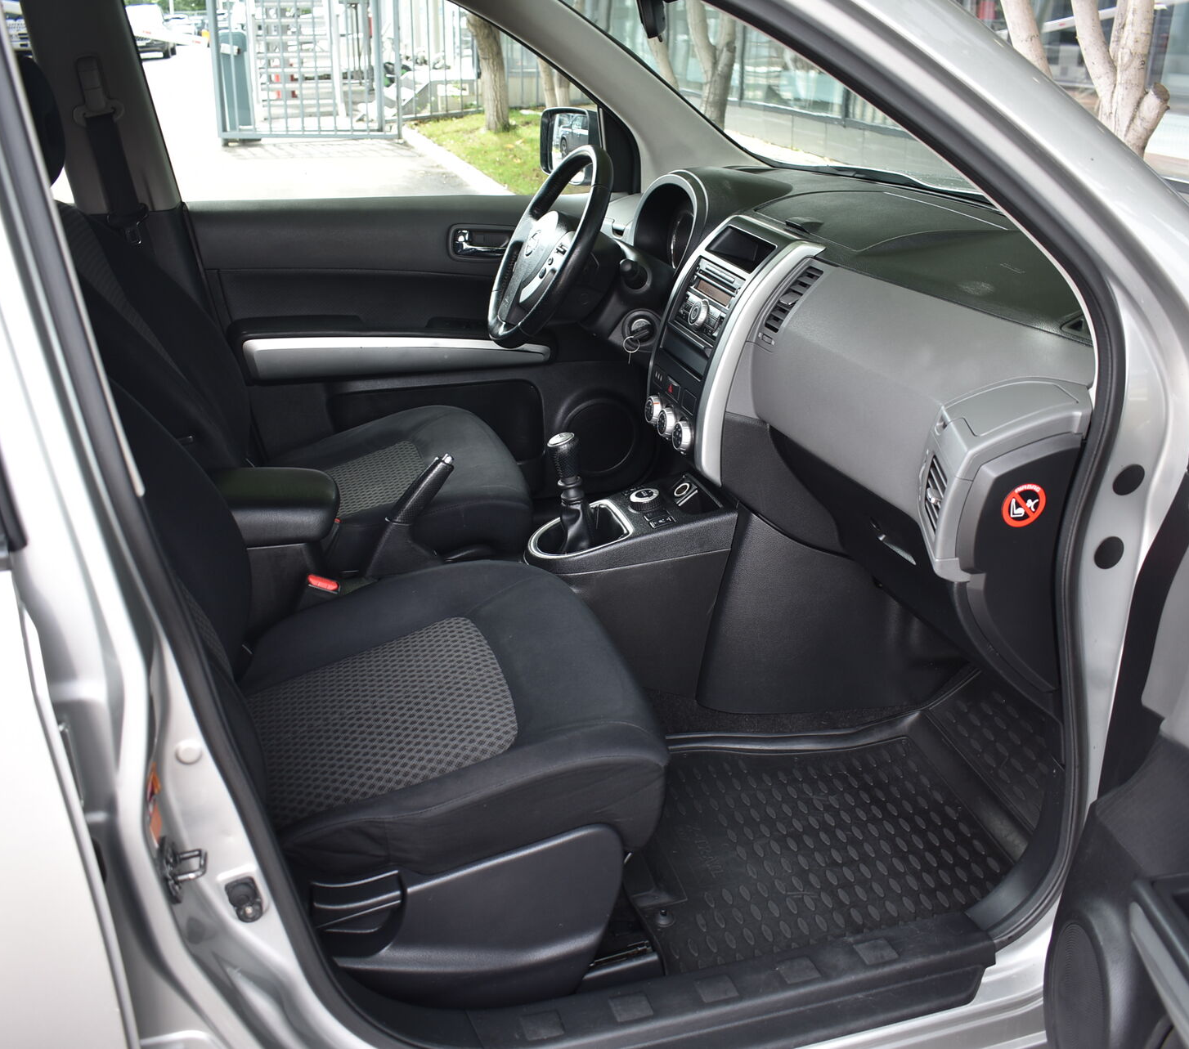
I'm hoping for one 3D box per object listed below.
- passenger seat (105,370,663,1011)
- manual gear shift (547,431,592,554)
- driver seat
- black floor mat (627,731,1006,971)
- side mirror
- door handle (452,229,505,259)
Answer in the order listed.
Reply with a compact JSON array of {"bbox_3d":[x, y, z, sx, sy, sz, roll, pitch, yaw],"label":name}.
[{"bbox_3d":[-0.343,0.008,1.263,0.800,0.980,0.530,-7,24,-15],"label":"passenger seat"},{"bbox_3d":[-0.038,-0.047,1.783,0.062,0.197,0.066,-7,24,-15],"label":"manual gear shift"},{"bbox_3d":[-0.533,-0.283,1.933,0.820,0.980,0.520,-7,24,-15],"label":"driver seat"},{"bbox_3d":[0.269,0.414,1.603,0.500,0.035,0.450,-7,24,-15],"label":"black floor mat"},{"bbox_3d":[-0.052,-0.818,2.541,0.090,0.158,0.205,-7,24,-15],"label":"side mirror"},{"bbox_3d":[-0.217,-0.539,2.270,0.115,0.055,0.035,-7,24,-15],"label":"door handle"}]

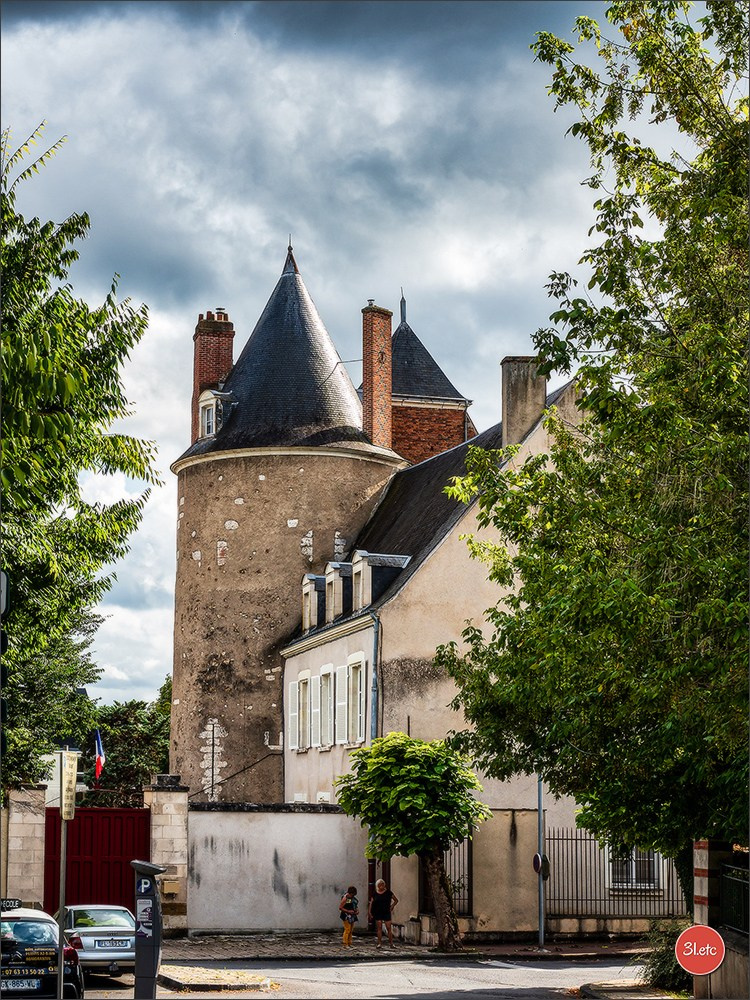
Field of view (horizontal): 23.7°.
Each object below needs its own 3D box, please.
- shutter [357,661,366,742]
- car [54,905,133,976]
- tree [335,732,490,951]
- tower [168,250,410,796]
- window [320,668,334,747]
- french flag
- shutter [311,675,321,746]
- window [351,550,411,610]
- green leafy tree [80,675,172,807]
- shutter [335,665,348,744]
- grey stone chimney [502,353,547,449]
[{"bbox_3d":[-0.341,5.277,47.019,0.070,2.118,0.580,2,-10,-10],"label":"shutter"},{"bbox_3d":[-5.292,8.554,34.635,1.770,1.430,4.540,3,-11,-14],"label":"car"},{"bbox_3d":[0.878,7.924,41.757,3.651,4.924,3.651,0,-10,0],"label":"tree"},{"bbox_3d":[-2.940,2.305,60.041,7.913,22.527,7.913,0,-10,0],"label":"tower"},{"bbox_3d":[-1.341,5.870,50.309,0.220,2.099,1.300,3,-11,-18],"label":"window"},{"bbox_3d":[-7.896,7.320,51.518,0.360,1.482,0.300,0,-10,0],"label":"french flag"},{"bbox_3d":[-1.680,6.044,51.185,0.070,1.993,0.580,5,-11,-27],"label":"shutter"},{"bbox_3d":[0.282,2.217,48.655,1.600,1.636,1.000,3,-11,-18],"label":"window"},{"bbox_3d":[-8.362,9.795,60.217,4.000,7.846,4.000,0,-10,0],"label":"green leafy tree"},{"bbox_3d":[-0.892,5.596,48.770,0.070,2.089,0.580,5,-11,-27],"label":"shutter"},{"bbox_3d":[4.115,-2.581,49.769,1.233,2.759,0.550,3,-11,-18],"label":"grey stone chimney"}]

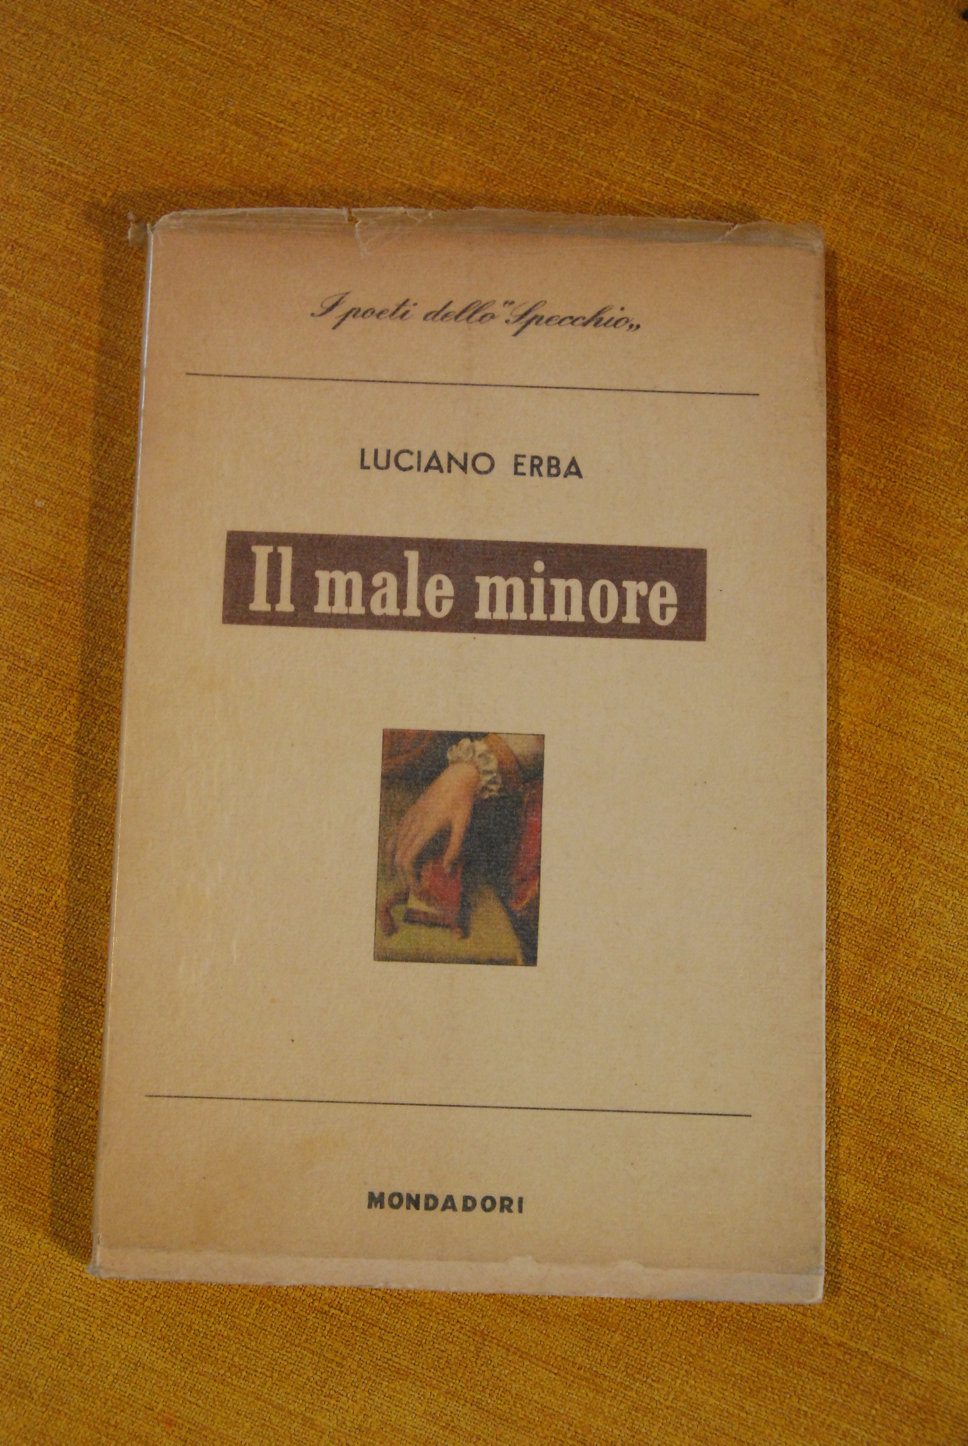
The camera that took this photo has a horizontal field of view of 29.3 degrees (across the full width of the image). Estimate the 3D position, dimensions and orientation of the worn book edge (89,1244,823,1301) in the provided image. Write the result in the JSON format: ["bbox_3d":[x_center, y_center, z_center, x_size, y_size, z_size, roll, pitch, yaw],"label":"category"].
[{"bbox_3d":[-0.005,0.099,0.334,0.131,0.008,0.006,1,82,1],"label":"worn book edge"}]

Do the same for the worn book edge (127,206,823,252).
[{"bbox_3d":[-0.002,-0.096,0.362,0.135,0.008,0.006,1,82,1],"label":"worn book edge"}]

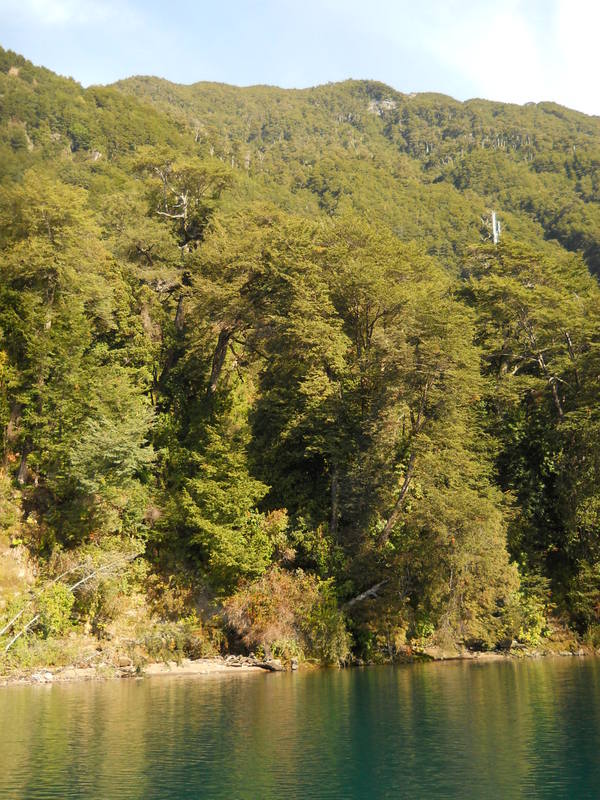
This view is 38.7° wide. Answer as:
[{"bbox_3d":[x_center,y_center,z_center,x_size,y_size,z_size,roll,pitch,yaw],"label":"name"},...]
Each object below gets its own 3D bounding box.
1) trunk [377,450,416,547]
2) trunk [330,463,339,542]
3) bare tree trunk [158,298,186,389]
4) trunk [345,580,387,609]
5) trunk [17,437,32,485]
[{"bbox_3d":[6.689,6.731,58.236,0.749,6.826,0.545,18,-14,8],"label":"trunk"},{"bbox_3d":[2.510,7.420,62.193,0.473,5.839,0.436,1,-15,2],"label":"trunk"},{"bbox_3d":[-10.405,-4.734,69.581,1.058,7.964,0.814,10,-15,-9],"label":"bare tree trunk"},{"bbox_3d":[4.191,12.396,54.652,3.021,0.447,0.383,-30,-13,-8],"label":"trunk"},{"bbox_3d":[-15.682,3.440,48.765,0.513,2.781,0.456,6,-16,-17],"label":"trunk"}]

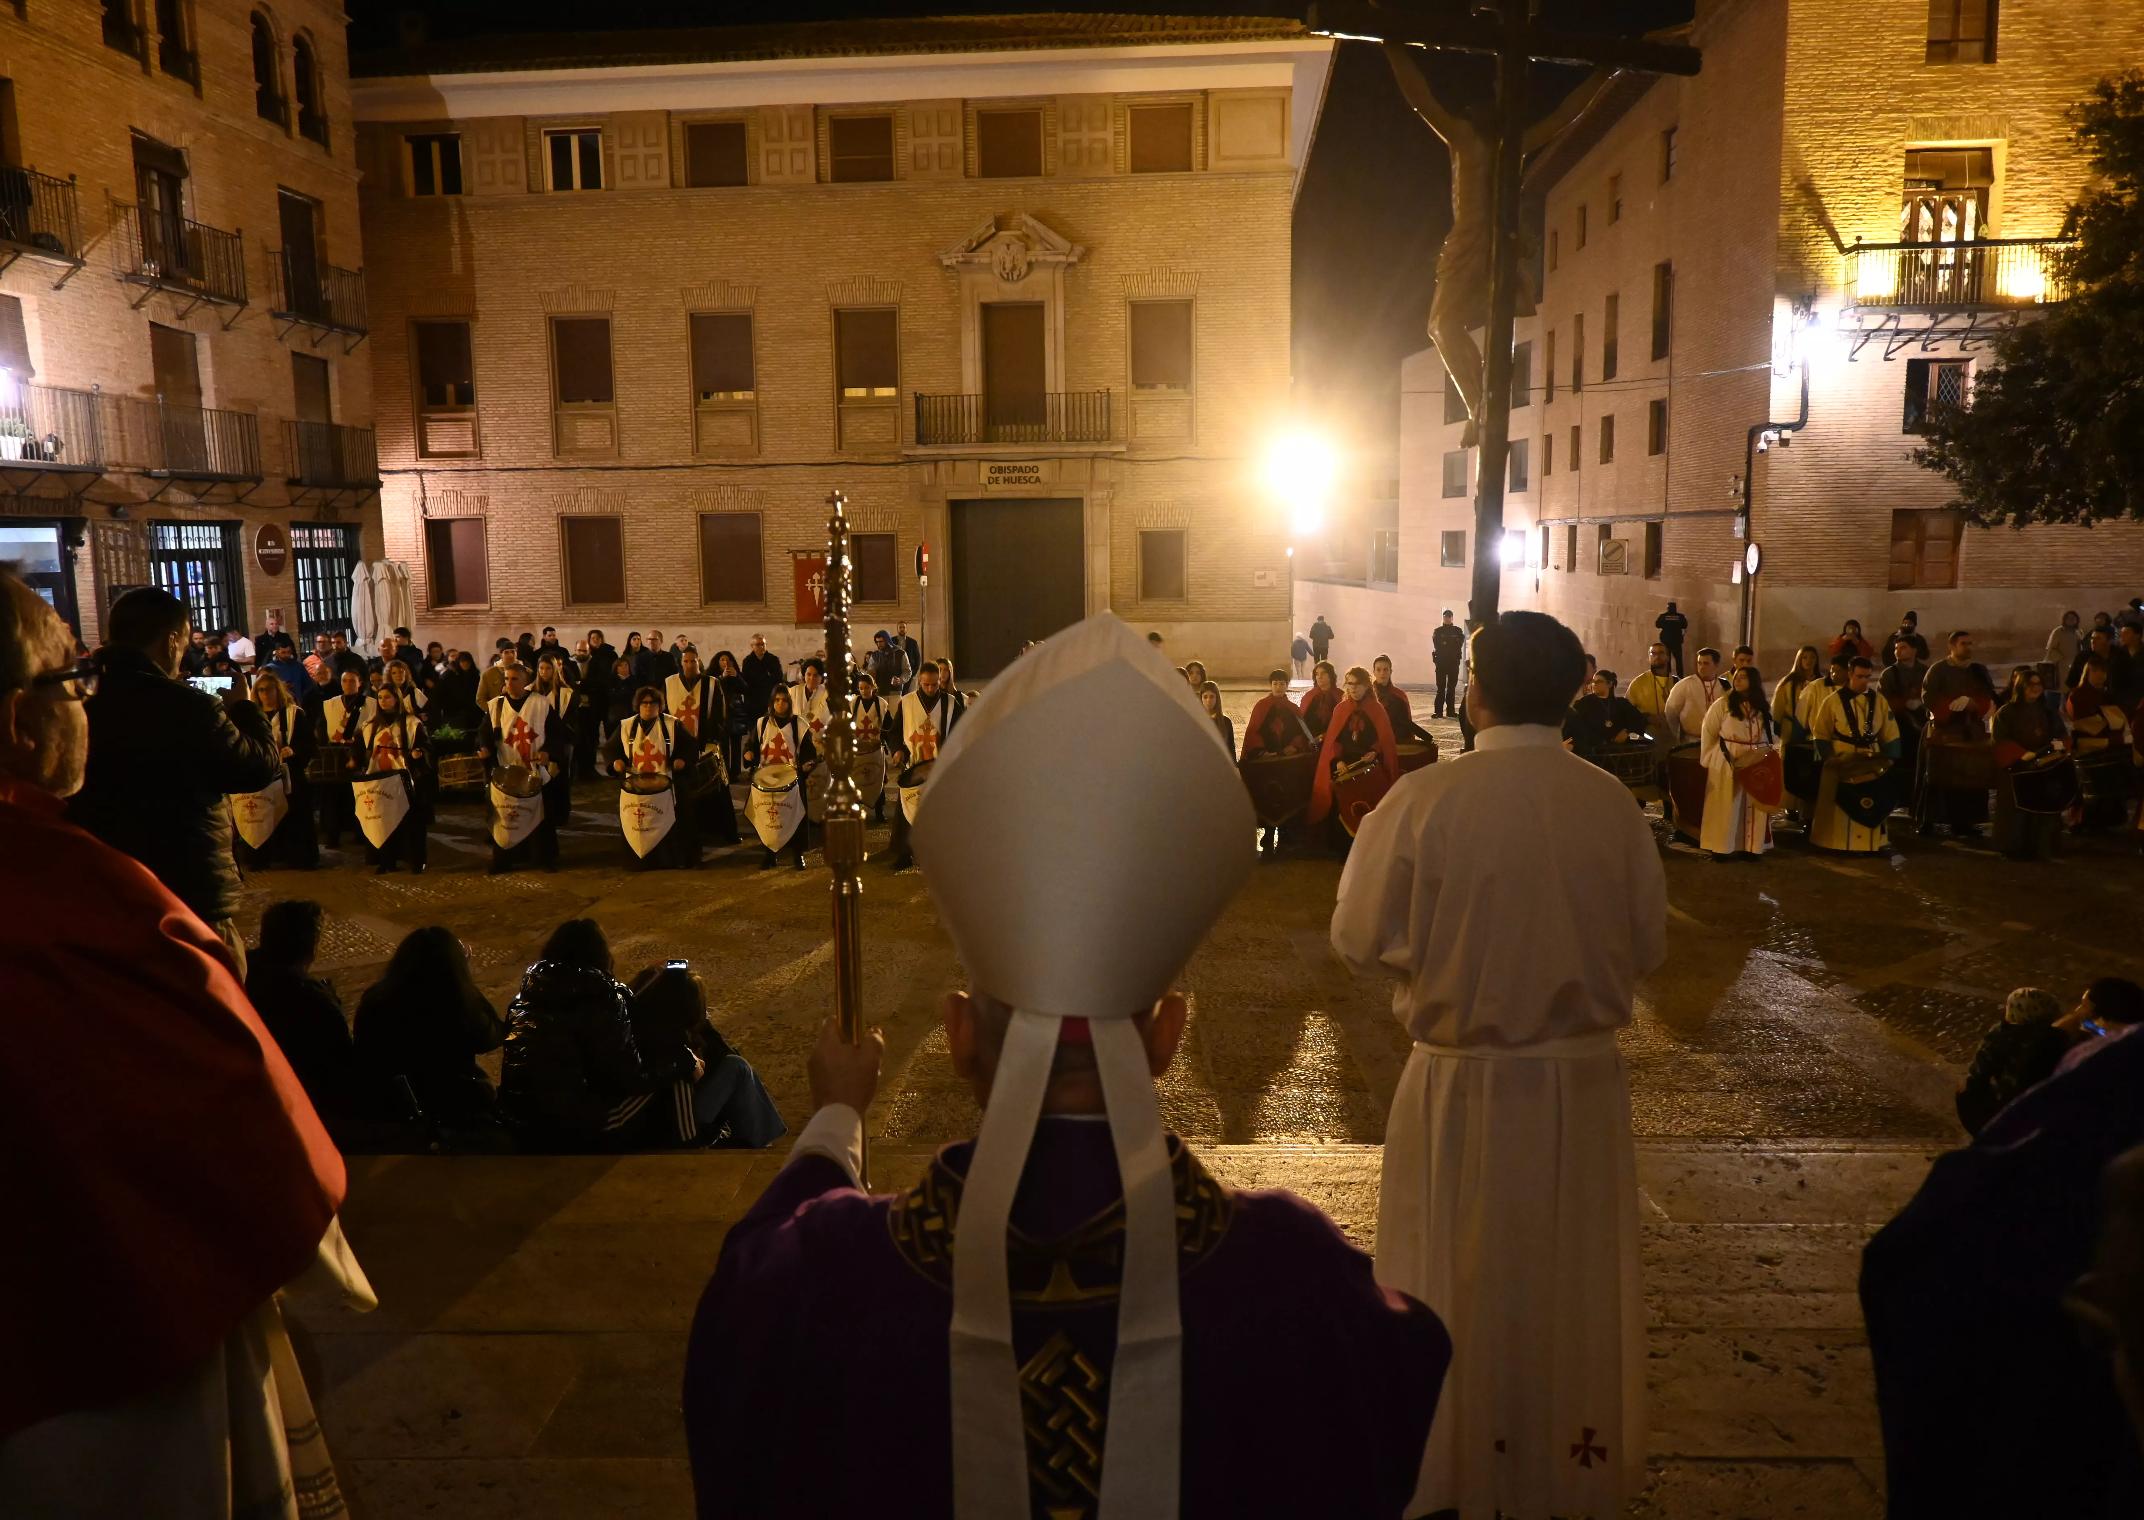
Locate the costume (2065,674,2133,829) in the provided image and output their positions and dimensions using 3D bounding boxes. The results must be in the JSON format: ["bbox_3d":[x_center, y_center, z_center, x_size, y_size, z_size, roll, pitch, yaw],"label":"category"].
[{"bbox_3d":[9.661,-0.089,14.300,0.580,1.440,0.480,1,8,12],"label":"costume"}]

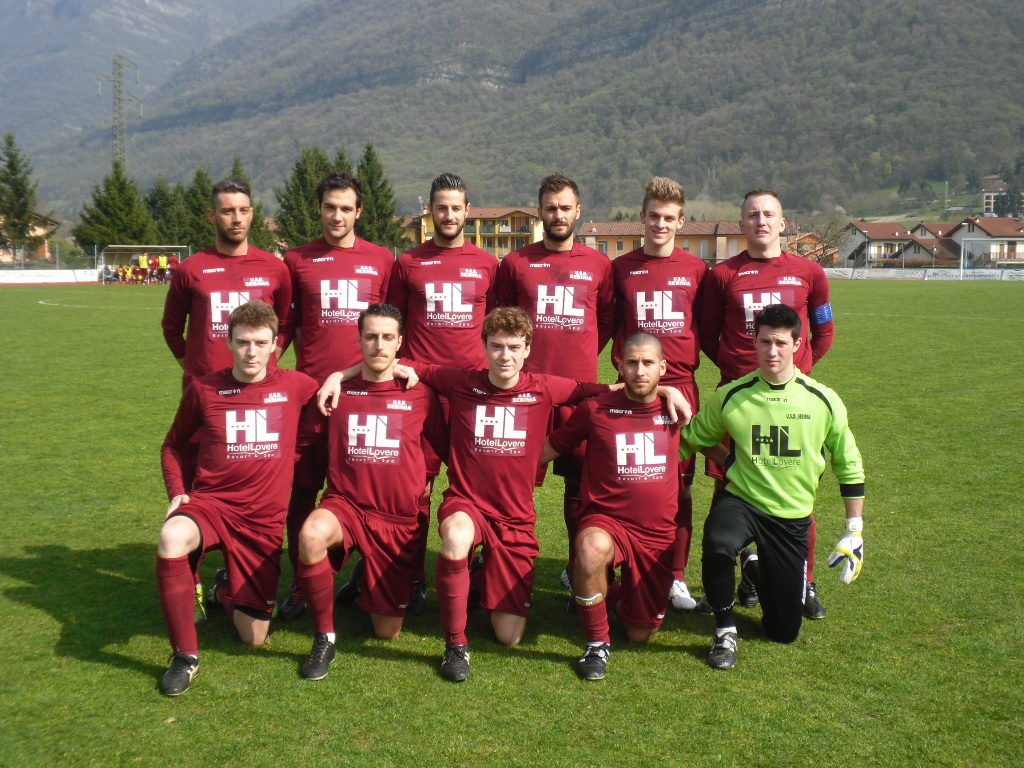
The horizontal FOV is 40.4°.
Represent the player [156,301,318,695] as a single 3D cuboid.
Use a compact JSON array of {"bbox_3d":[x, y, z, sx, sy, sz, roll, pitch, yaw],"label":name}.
[{"bbox_3d":[-1.008,0.345,5.141,0.580,1.302,0.980,0,5,-3],"label":"player"}]

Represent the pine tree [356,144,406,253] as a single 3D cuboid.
[{"bbox_3d":[-9.961,-12.432,99.278,5.000,9.515,5.000,0,5,0],"label":"pine tree"}]

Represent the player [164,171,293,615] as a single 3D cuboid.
[{"bbox_3d":[-1.176,0.053,5.769,0.540,1.796,0.340,-1,5,-9],"label":"player"}]

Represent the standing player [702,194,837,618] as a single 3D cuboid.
[{"bbox_3d":[1.064,0.071,5.811,0.550,1.753,0.340,0,5,3],"label":"standing player"}]

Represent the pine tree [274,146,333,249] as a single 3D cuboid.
[{"bbox_3d":[-13.795,-11.570,94.339,4.400,8.856,4.400,0,5,0],"label":"pine tree"}]

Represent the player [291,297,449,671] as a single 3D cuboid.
[{"bbox_3d":[-0.538,0.347,5.324,0.600,1.293,0.950,0,5,-5],"label":"player"}]

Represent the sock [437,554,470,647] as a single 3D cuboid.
[{"bbox_3d":[-0.210,0.779,5.003,0.115,0.337,0.145,0,5,3],"label":"sock"}]

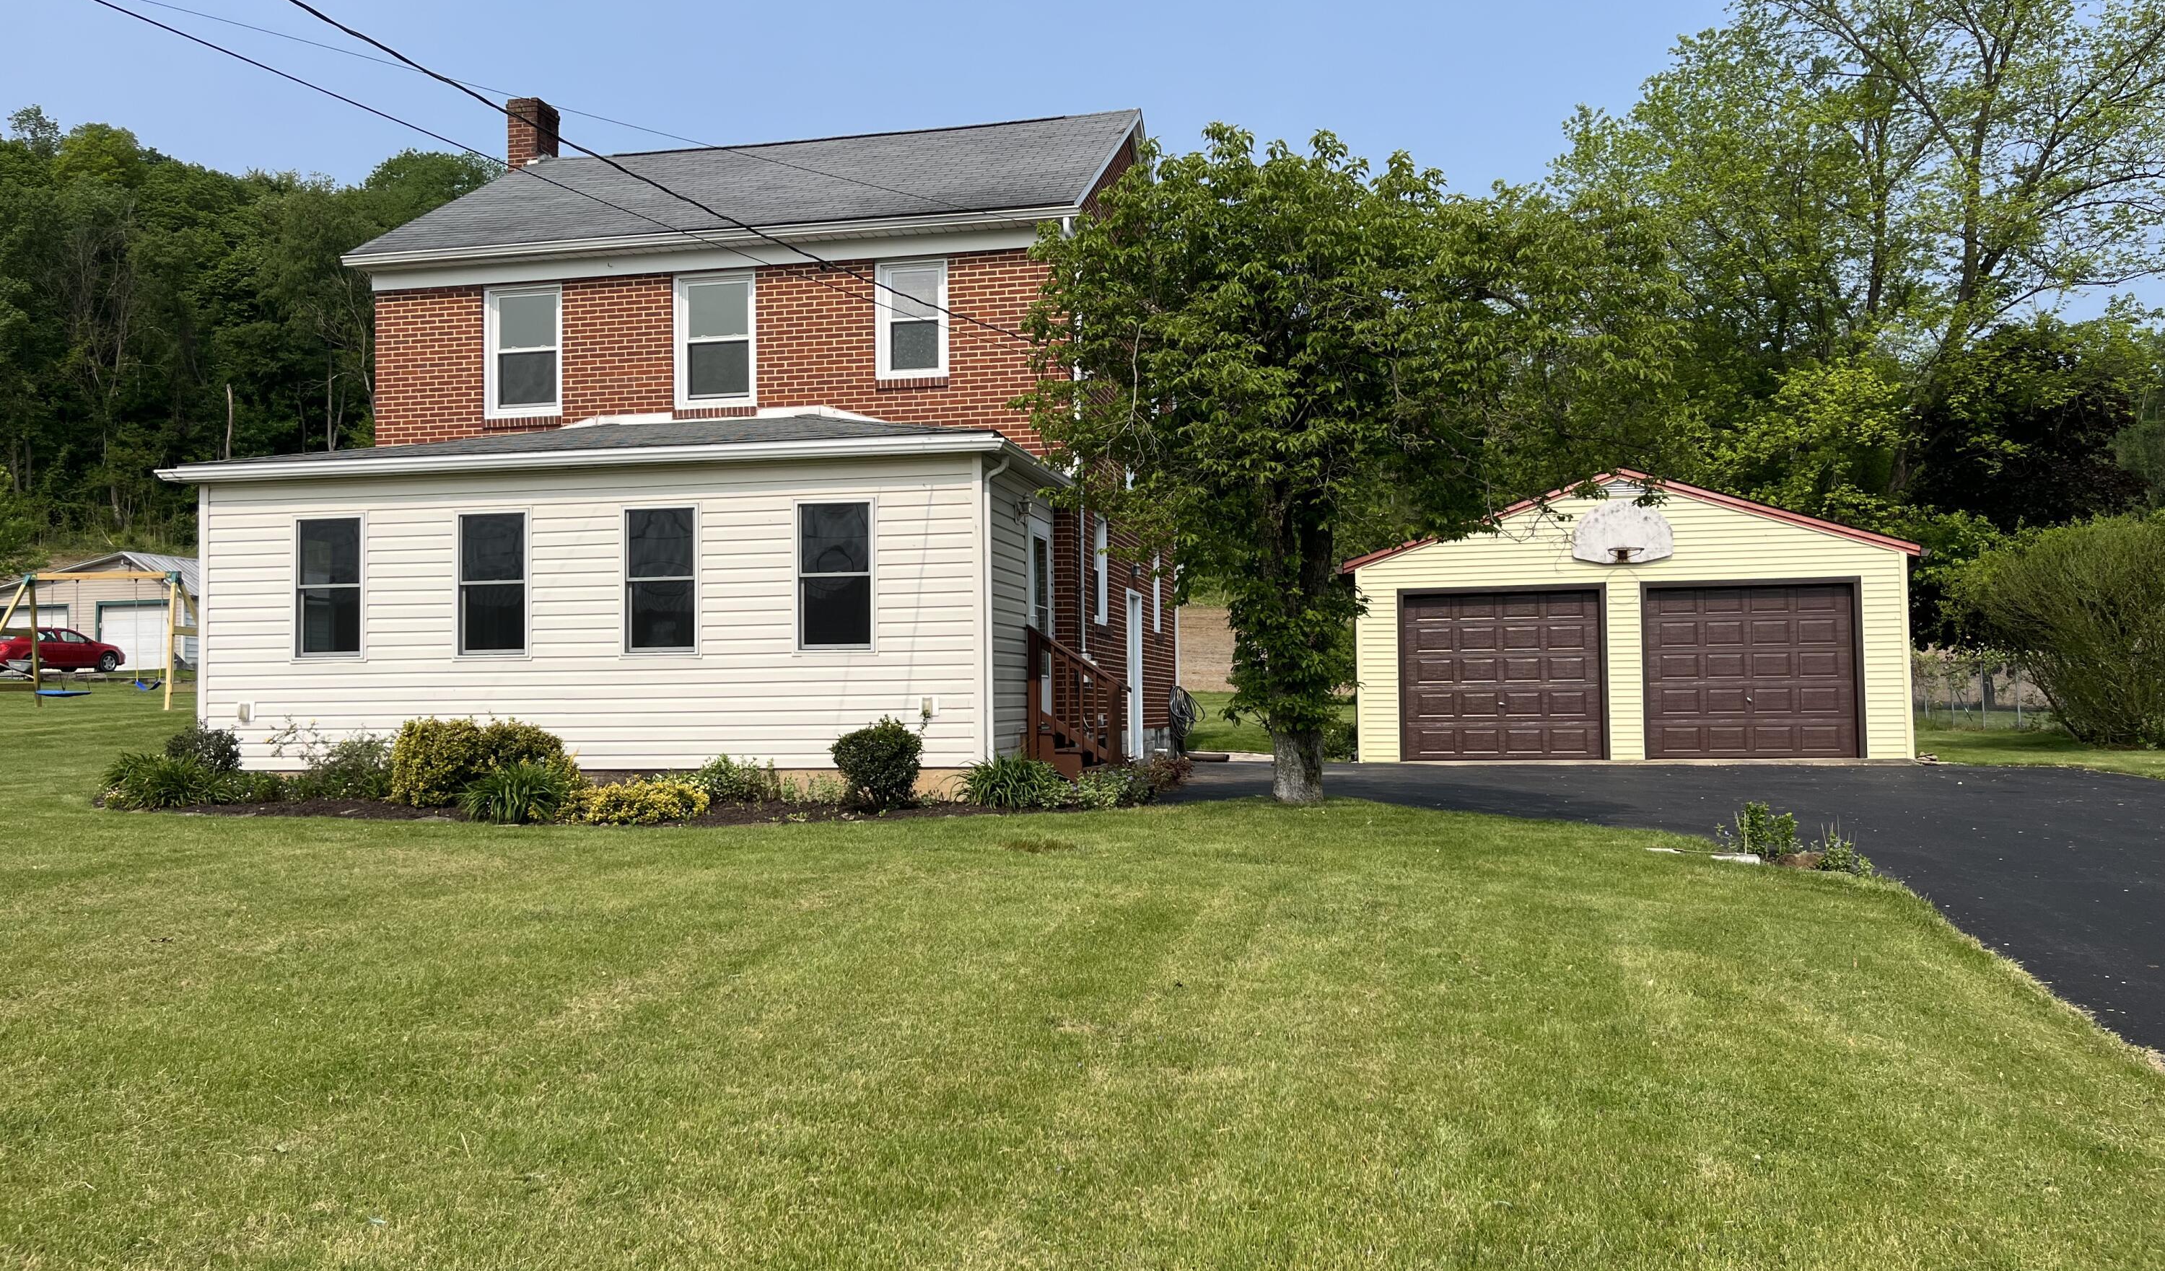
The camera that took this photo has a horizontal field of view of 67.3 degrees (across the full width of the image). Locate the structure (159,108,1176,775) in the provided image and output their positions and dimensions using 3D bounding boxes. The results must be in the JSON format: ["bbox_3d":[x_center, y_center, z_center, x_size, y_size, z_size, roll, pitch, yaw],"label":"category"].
[{"bbox_3d":[-3.556,-2.562,20.013,8.300,8.430,11.700,-1,-2,10],"label":"structure"}]

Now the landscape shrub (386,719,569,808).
[{"bbox_3d":[-5.157,1.073,13.850,1.420,0.734,0.950,-1,-2,10],"label":"landscape shrub"}]

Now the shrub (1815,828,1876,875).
[{"bbox_3d":[4.548,1.292,9.700,0.321,0.263,0.300,-1,-2,11],"label":"shrub"}]

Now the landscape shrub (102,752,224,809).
[{"bbox_3d":[-8.141,1.281,14.400,1.020,0.499,0.850,-1,-2,10],"label":"landscape shrub"}]

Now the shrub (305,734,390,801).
[{"bbox_3d":[-6.602,1.182,14.650,0.756,0.573,0.650,-1,-2,11],"label":"shrub"}]

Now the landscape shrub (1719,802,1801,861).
[{"bbox_3d":[4.281,1.232,10.300,0.469,0.363,0.400,-1,-2,11],"label":"landscape shrub"}]

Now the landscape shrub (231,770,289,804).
[{"bbox_3d":[-7.305,1.345,14.450,0.526,0.295,0.450,-1,-2,10],"label":"landscape shrub"}]

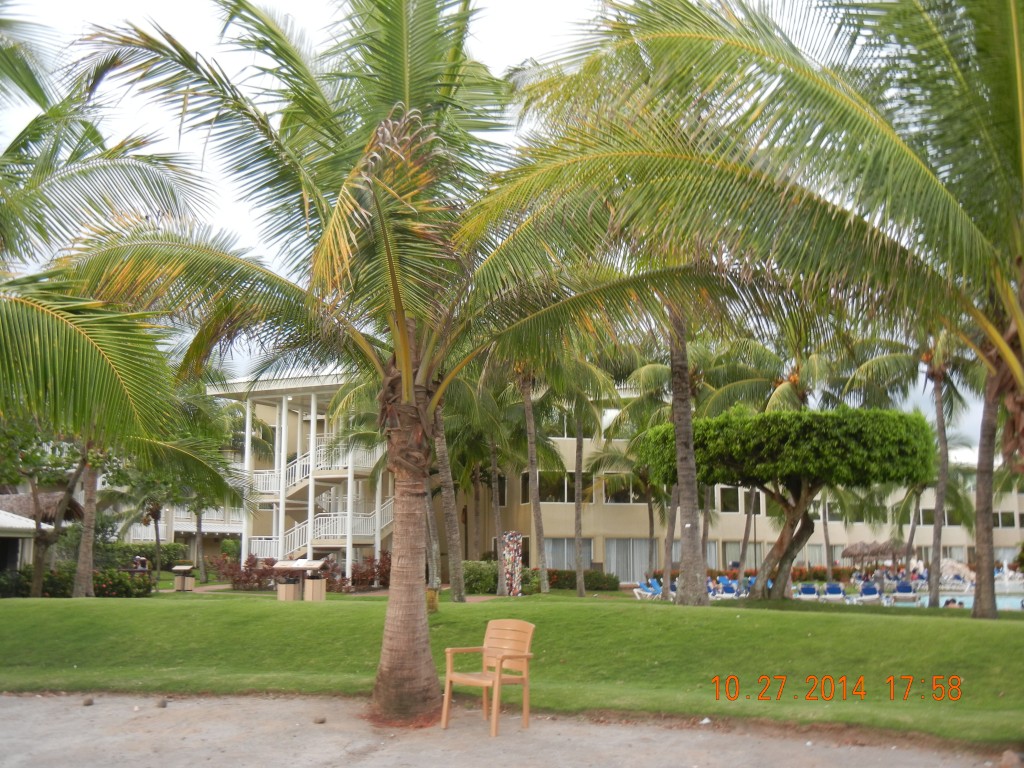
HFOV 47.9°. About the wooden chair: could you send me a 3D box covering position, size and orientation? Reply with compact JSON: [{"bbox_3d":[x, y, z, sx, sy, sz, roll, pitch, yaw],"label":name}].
[{"bbox_3d":[-0.200,2.514,9.963,0.580,0.890,0.600,-6,-10,38],"label":"wooden chair"}]

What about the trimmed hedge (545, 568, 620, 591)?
[{"bbox_3d":[2.689,7.475,44.000,2.850,0.820,1.100,0,-8,0],"label":"trimmed hedge"}]

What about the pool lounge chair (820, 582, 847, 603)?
[{"bbox_3d":[8.945,5.791,32.200,0.700,0.680,1.850,-2,-8,12],"label":"pool lounge chair"}]

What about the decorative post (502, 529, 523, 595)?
[{"bbox_3d":[0.016,5.679,36.500,0.580,2.080,0.580,0,-8,0],"label":"decorative post"}]

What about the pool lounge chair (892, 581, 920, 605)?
[{"bbox_3d":[10.573,5.616,31.000,0.700,0.680,1.850,-2,-8,12],"label":"pool lounge chair"}]

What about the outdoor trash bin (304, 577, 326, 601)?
[{"bbox_3d":[-4.088,4.389,24.000,0.450,0.660,0.450,0,-8,0],"label":"outdoor trash bin"}]

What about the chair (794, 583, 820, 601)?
[{"bbox_3d":[8.500,5.960,33.300,0.700,0.680,1.850,-2,-8,12],"label":"chair"}]

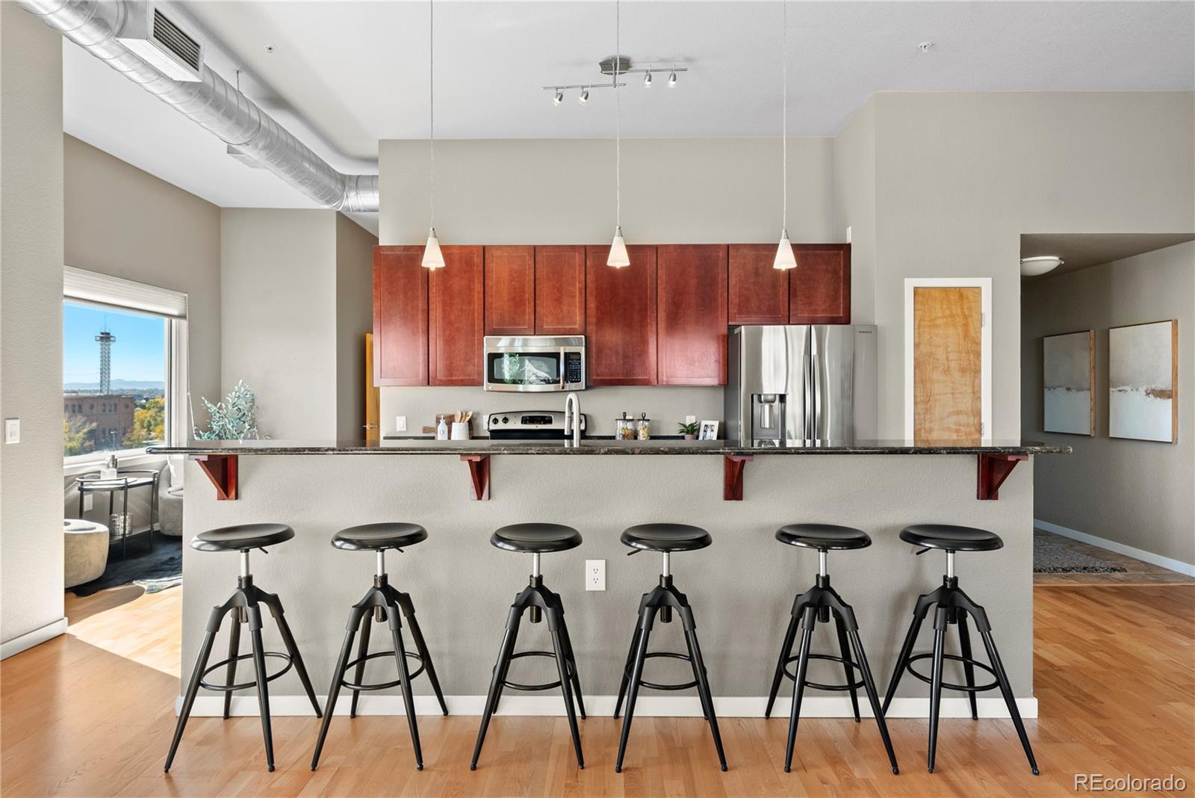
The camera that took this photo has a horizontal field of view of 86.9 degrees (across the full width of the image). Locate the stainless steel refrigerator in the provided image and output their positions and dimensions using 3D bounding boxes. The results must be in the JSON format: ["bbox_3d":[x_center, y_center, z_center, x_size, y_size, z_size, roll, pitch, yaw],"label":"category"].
[{"bbox_3d":[1.416,0.385,4.510,0.910,1.775,0.760,0,0,1],"label":"stainless steel refrigerator"}]

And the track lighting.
[{"bbox_3d":[0.098,-1.990,3.945,0.880,0.180,0.260,0,0,4],"label":"track lighting"}]

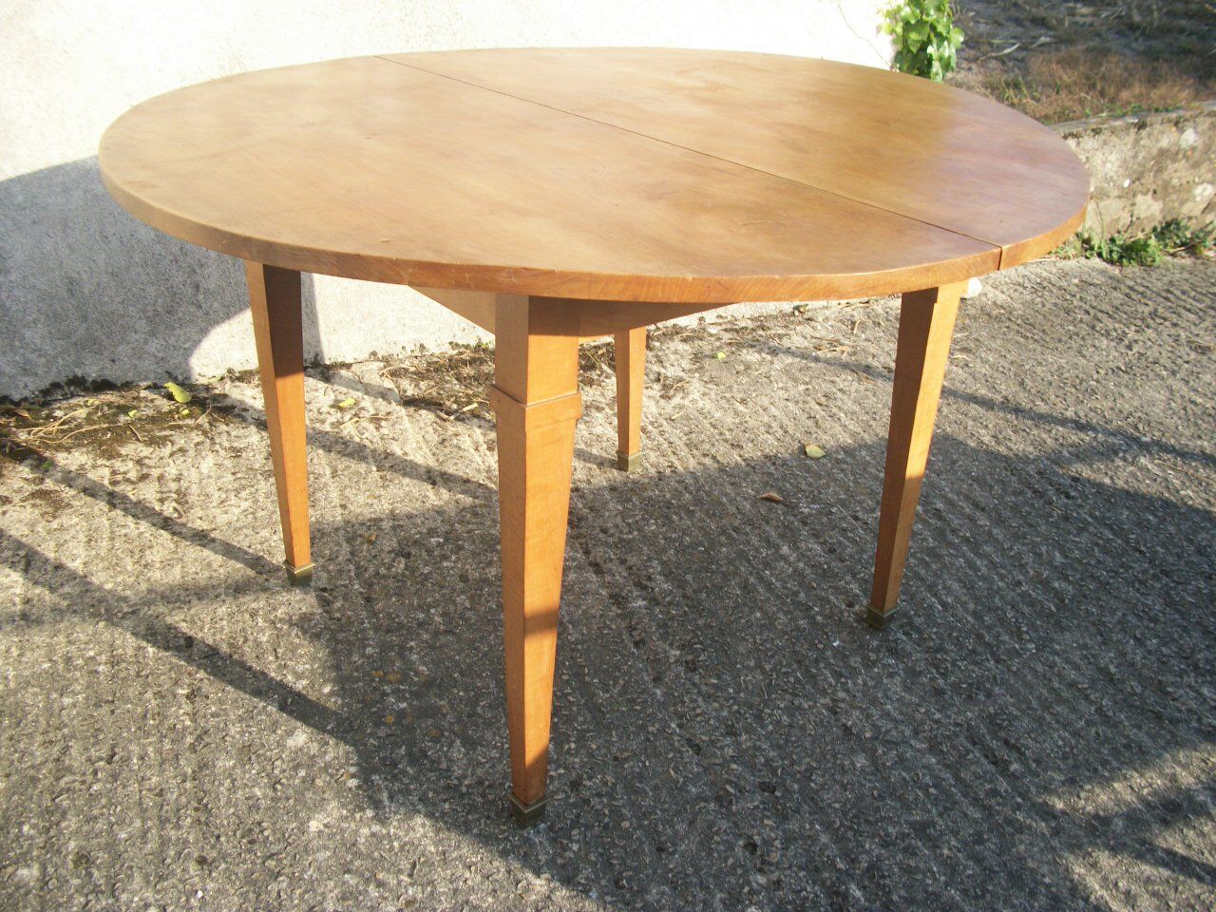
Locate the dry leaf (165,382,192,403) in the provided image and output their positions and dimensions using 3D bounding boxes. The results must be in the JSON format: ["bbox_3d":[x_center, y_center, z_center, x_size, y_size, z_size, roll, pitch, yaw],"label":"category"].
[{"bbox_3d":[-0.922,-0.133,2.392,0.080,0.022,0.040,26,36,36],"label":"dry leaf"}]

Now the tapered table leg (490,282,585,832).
[{"bbox_3d":[-0.082,0.122,1.234,0.066,0.727,0.066,-19,35,-35],"label":"tapered table leg"}]

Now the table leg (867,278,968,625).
[{"bbox_3d":[0.433,-0.057,1.613,0.066,0.727,0.066,-19,35,-35],"label":"table leg"}]

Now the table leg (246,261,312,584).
[{"bbox_3d":[-0.470,-0.116,1.649,0.066,0.727,0.066,-19,35,-35],"label":"table leg"}]

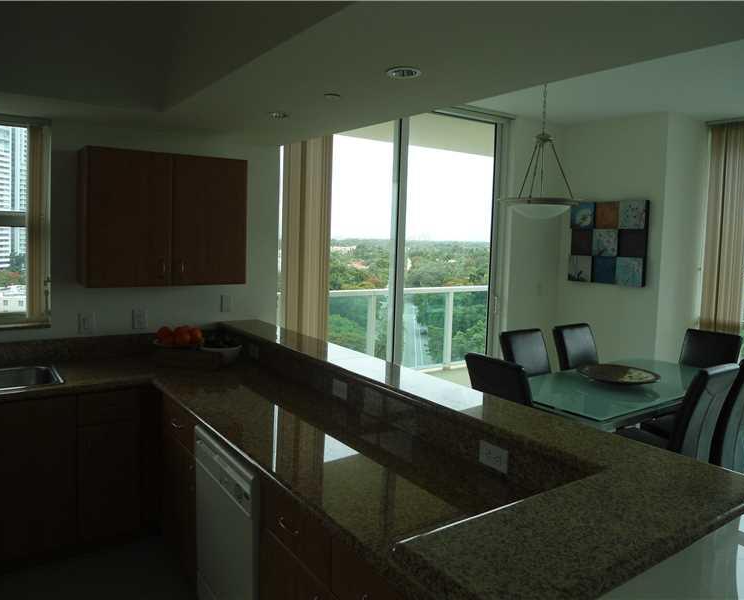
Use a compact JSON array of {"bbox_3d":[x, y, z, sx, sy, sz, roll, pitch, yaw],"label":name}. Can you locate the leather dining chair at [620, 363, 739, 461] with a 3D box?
[{"bbox_3d":[1.781,0.842,3.622,0.440,1.000,0.580,-3,8,-34],"label":"leather dining chair"}]

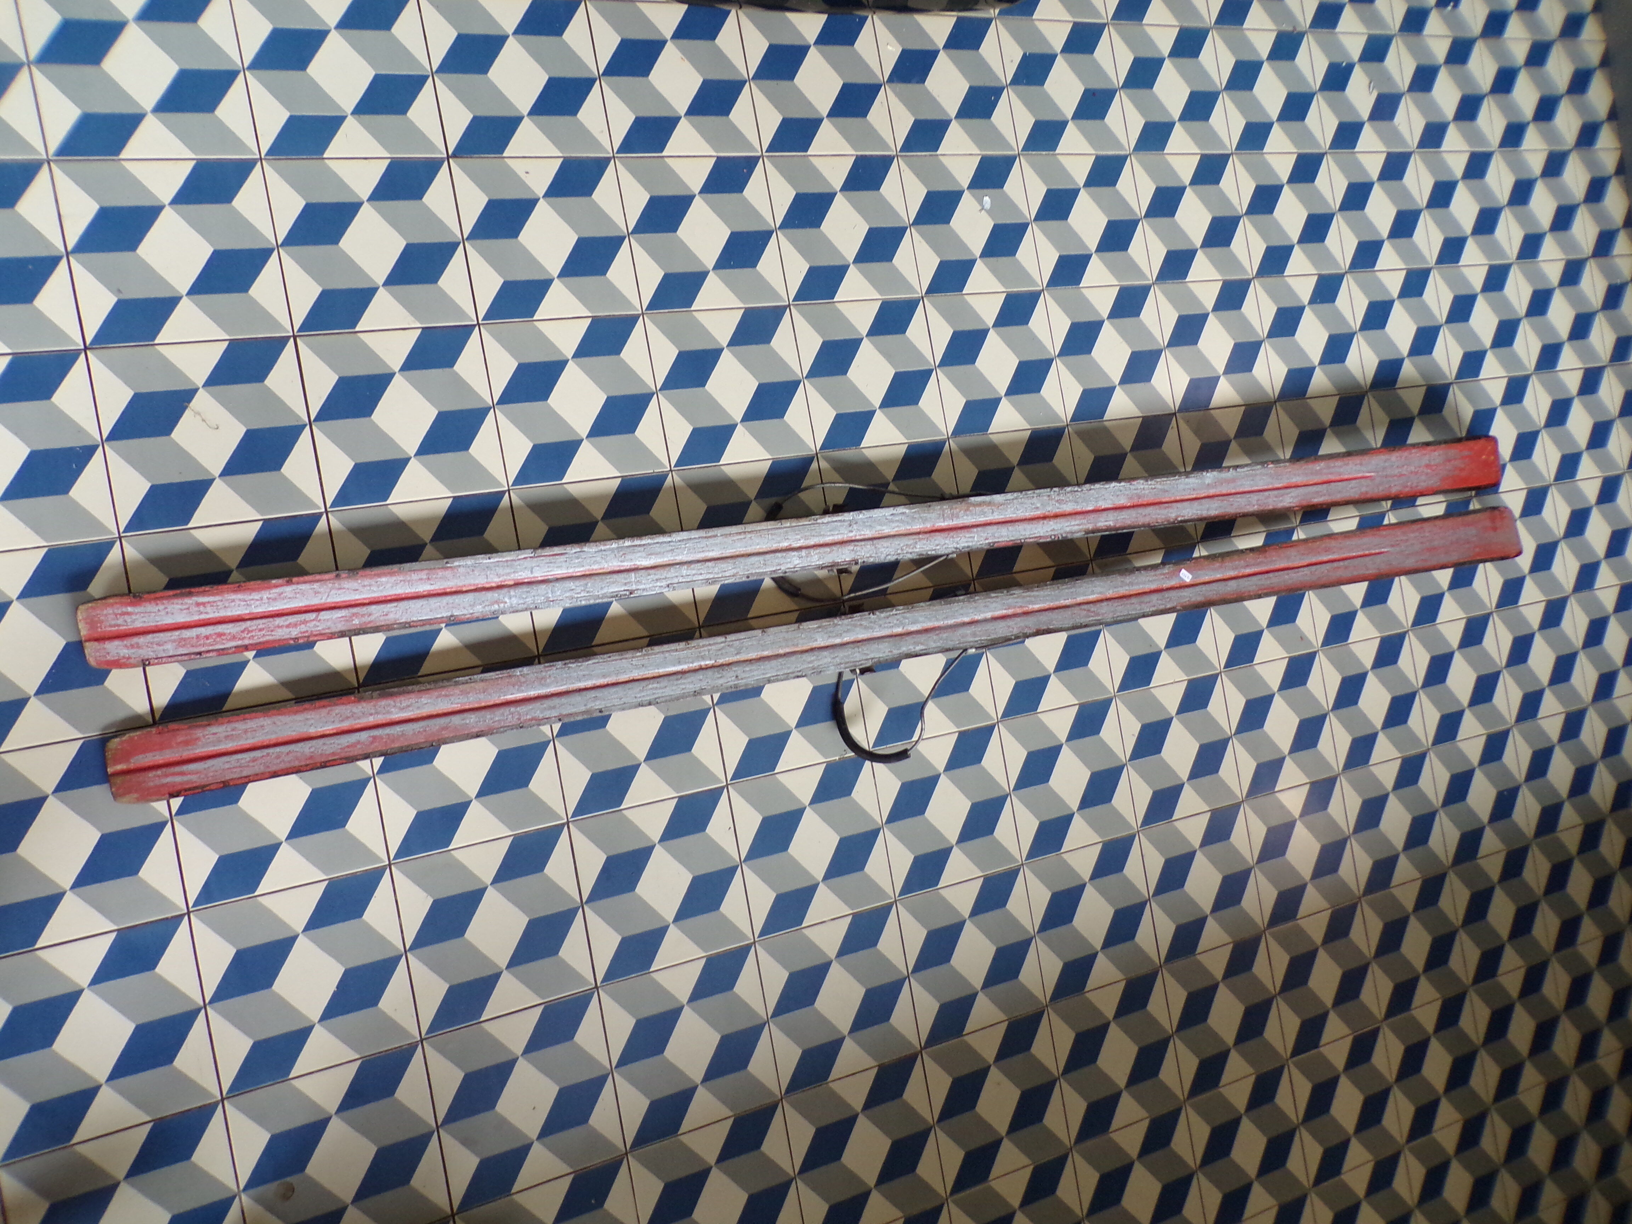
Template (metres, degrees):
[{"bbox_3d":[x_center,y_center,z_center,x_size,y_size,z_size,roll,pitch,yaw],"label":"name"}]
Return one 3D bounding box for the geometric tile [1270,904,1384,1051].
[{"bbox_3d":[0.792,0.569,1.764,0.200,0.010,0.200,-10,90,-22],"label":"geometric tile"}]

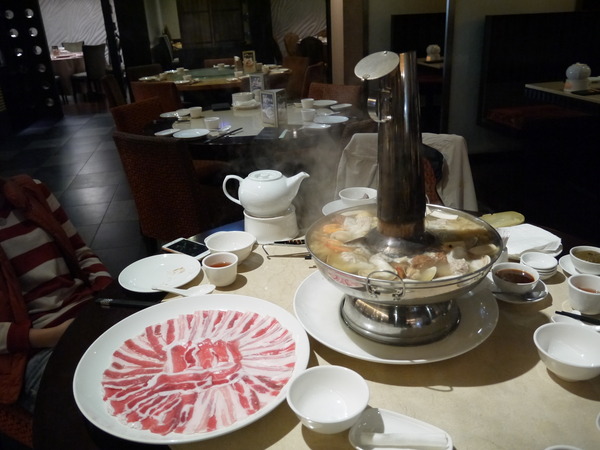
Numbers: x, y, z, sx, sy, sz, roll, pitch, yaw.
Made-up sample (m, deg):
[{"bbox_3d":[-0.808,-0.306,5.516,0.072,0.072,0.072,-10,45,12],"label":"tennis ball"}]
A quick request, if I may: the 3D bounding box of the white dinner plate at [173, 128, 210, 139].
[{"bbox_3d":[-0.547,-0.457,2.466,0.183,0.021,0.183,-3,23,0],"label":"white dinner plate"}]

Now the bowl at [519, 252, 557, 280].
[{"bbox_3d":[0.509,0.090,1.038,0.074,0.036,0.074,-3,23,1],"label":"bowl"}]

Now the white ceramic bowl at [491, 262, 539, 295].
[{"bbox_3d":[0.411,0.107,0.930,0.087,0.038,0.087,-2,23,1],"label":"white ceramic bowl"}]

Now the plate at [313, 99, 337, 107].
[{"bbox_3d":[0.142,-0.738,2.990,0.173,0.021,0.173,-2,23,1],"label":"plate"}]

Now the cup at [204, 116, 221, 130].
[{"bbox_3d":[-0.453,-0.525,2.523,0.075,0.053,0.075,-3,23,0],"label":"cup"}]

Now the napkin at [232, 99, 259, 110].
[{"bbox_3d":[-0.336,-0.747,2.995,0.157,0.051,0.132,-2,23,0],"label":"napkin"}]

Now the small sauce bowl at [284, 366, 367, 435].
[{"bbox_3d":[0.038,0.244,0.658,0.112,0.048,0.112,-2,23,1],"label":"small sauce bowl"}]

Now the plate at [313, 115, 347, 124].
[{"bbox_3d":[0.164,-0.538,2.527,0.177,0.021,0.177,-2,23,1],"label":"plate"}]

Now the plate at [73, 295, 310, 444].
[{"bbox_3d":[-0.164,0.216,0.774,0.360,0.032,0.360,-2,23,1],"label":"plate"}]

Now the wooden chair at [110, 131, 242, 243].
[{"bbox_3d":[-0.423,-0.057,2.293,0.467,0.873,0.579,10,26,26],"label":"wooden chair"}]

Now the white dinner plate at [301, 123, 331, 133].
[{"bbox_3d":[0.085,-0.477,2.393,0.136,0.019,0.136,-3,23,0],"label":"white dinner plate"}]

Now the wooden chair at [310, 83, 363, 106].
[{"bbox_3d":[0.090,-0.482,3.271,0.460,0.833,0.540,17,30,38],"label":"wooden chair"}]

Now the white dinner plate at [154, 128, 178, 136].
[{"bbox_3d":[-0.691,-0.481,2.546,0.132,0.018,0.132,-3,23,0],"label":"white dinner plate"}]

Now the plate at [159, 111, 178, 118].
[{"bbox_3d":[-0.743,-0.643,2.875,0.168,0.021,0.168,-3,23,0],"label":"plate"}]

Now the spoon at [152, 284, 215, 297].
[{"bbox_3d":[-0.226,0.131,0.969,0.126,0.038,0.043,-10,24,-17],"label":"spoon"}]

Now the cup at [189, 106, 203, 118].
[{"bbox_3d":[-0.627,-0.682,2.954,0.077,0.060,0.077,-3,23,0],"label":"cup"}]

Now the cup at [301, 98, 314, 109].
[{"bbox_3d":[0.048,-0.720,2.906,0.076,0.055,0.076,-2,23,0],"label":"cup"}]

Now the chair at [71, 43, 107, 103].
[{"bbox_3d":[-3.514,-2.478,7.995,0.490,0.880,0.440,8,26,25],"label":"chair"}]

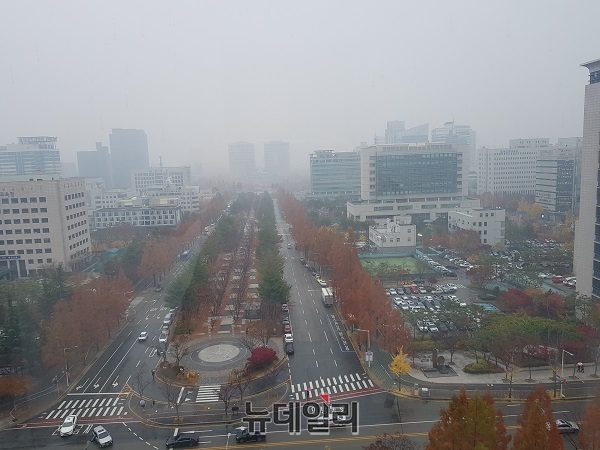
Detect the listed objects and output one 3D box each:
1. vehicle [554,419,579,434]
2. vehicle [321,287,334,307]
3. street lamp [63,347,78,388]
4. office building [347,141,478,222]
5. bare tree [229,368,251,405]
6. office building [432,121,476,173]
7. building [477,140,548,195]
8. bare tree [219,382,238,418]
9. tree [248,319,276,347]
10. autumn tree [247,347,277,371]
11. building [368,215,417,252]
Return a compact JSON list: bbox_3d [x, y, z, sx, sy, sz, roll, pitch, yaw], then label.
[{"bbox_3d":[39.364,30.407,68.242,4.550,1.480,1.850,-2,8,-4],"label":"vehicle"},{"bbox_3d":[8.180,21.717,134.891,2.400,3.400,8.500,-3,8,-4],"label":"vehicle"},{"bbox_3d":[-43.806,27.400,86.937,2.700,7.600,0.400,-2,8,-4],"label":"street lamp"},{"bbox_3d":[71.360,-26.690,288.940,79.970,48.820,26.000,-3,8,-4],"label":"office building"},{"bbox_3d":[-10.730,28.410,79.160,3.890,6.750,3.890,-3,8,-4],"label":"bare tree"},{"bbox_3d":[226.730,-105.440,668.510,57.180,82.990,32.000,-3,8,-4],"label":"office building"},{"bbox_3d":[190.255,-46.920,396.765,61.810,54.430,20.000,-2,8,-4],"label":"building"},{"bbox_3d":[-12.233,29.428,75.570,3.350,6.460,3.350,-3,8,-4],"label":"bare tree"},{"bbox_3d":[-8.460,24.710,100.790,5.620,7.630,5.620,-3,8,-4],"label":"tree"},{"bbox_3d":[-7.918,27.248,94.221,6.000,3.600,5.600,-2,8,-4],"label":"autumn tree"},{"bbox_3d":[42.560,3.540,207.600,16.230,14.740,19.000,-3,8,-4],"label":"building"}]

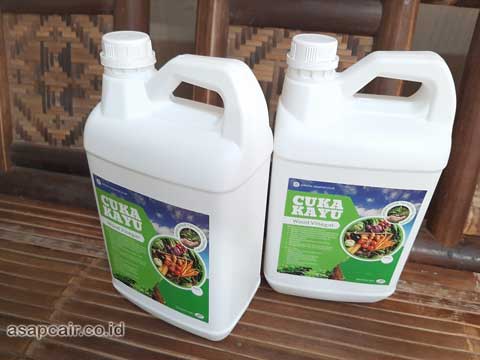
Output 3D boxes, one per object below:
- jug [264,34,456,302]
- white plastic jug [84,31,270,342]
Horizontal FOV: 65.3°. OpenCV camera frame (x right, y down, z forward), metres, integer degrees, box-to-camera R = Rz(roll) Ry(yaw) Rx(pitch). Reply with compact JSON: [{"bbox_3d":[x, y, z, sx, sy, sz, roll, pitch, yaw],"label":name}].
[{"bbox_3d":[0.127,-0.004,0.443,0.184,0.306,0.126,5,34,3],"label":"jug"},{"bbox_3d":[-0.063,0.010,0.416,0.184,0.306,0.126,18,37,22],"label":"white plastic jug"}]

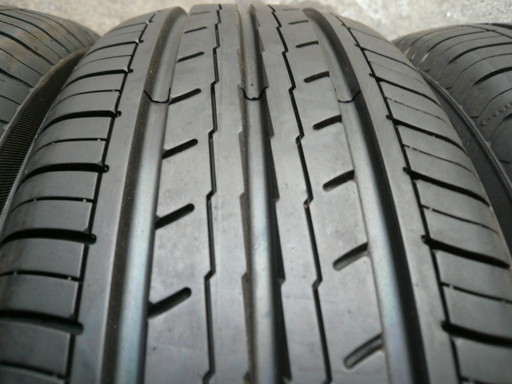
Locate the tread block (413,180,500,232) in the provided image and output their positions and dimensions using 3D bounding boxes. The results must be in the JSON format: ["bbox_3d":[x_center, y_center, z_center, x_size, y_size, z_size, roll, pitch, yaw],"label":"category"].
[{"bbox_3d":[0.068,0.006,0.144,0.035,0.009,0.012,16,54,-16],"label":"tread block"}]

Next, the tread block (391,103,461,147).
[{"bbox_3d":[0.067,-0.025,0.167,0.035,0.009,0.013,18,46,-13],"label":"tread block"}]

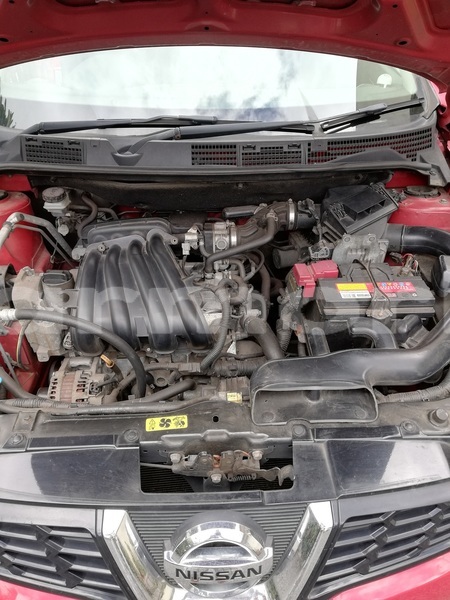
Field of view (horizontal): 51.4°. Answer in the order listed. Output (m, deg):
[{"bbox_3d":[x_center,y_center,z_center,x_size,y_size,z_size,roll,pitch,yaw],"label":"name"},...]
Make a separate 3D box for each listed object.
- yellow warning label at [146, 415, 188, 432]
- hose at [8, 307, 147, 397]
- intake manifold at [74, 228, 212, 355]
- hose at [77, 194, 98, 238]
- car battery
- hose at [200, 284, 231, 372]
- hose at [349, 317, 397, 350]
[{"bbox_3d":[-0.091,0.192,0.730,0.063,0.002,0.026,-3,40,-2],"label":"yellow warning label"},{"bbox_3d":[-0.270,0.097,0.880,0.250,0.090,0.150,-1,33,1],"label":"hose"},{"bbox_3d":[-0.186,-0.015,1.080,0.300,0.140,0.260,-1,55,1],"label":"intake manifold"},{"bbox_3d":[-0.370,-0.225,1.260,0.060,0.080,0.110,-1,33,1],"label":"hose"},{"bbox_3d":[0.336,0.038,1.135,0.242,0.190,0.175,-2,33,0],"label":"car battery"},{"bbox_3d":[-0.020,0.058,0.980,0.062,0.065,0.205,-1,48,1],"label":"hose"},{"bbox_3d":[0.314,0.069,0.990,0.105,0.055,0.060,-1,33,1],"label":"hose"}]

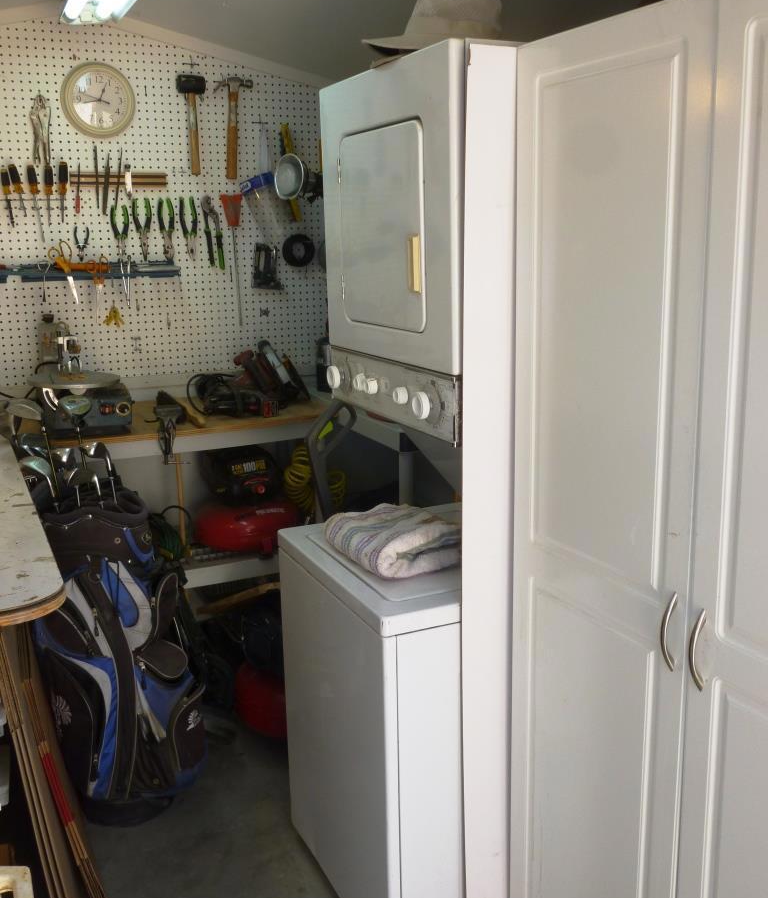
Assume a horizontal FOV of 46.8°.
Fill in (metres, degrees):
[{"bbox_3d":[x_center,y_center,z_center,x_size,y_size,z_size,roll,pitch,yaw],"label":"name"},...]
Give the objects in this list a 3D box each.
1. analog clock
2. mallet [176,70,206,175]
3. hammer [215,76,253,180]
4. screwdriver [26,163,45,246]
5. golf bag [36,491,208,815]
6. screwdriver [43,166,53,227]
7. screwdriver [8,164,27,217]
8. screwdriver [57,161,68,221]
[{"bbox_3d":[-0.903,-1.103,2.802,0.229,0.229,0.040,-7,14,-23],"label":"analog clock"},{"bbox_3d":[-0.627,-1.065,2.922,0.090,0.318,0.060,-7,14,-23],"label":"mallet"},{"bbox_3d":[-0.505,-1.076,2.976,0.133,0.328,0.032,-7,14,-23],"label":"hammer"},{"bbox_3d":[-1.085,-0.766,2.783,0.029,0.235,0.029,-12,16,-22],"label":"screwdriver"},{"bbox_3d":[-0.731,0.563,2.458,0.410,0.900,0.350,-3,13,-10],"label":"golf bag"},{"bbox_3d":[-1.053,-0.793,2.792,0.030,0.187,0.030,-2,13,-24],"label":"screwdriver"},{"bbox_3d":[-1.132,-0.800,2.754,0.028,0.158,0.028,-18,19,-20],"label":"screwdriver"},{"bbox_3d":[-1.013,-0.810,2.806,0.030,0.188,0.030,0,12,-25],"label":"screwdriver"}]

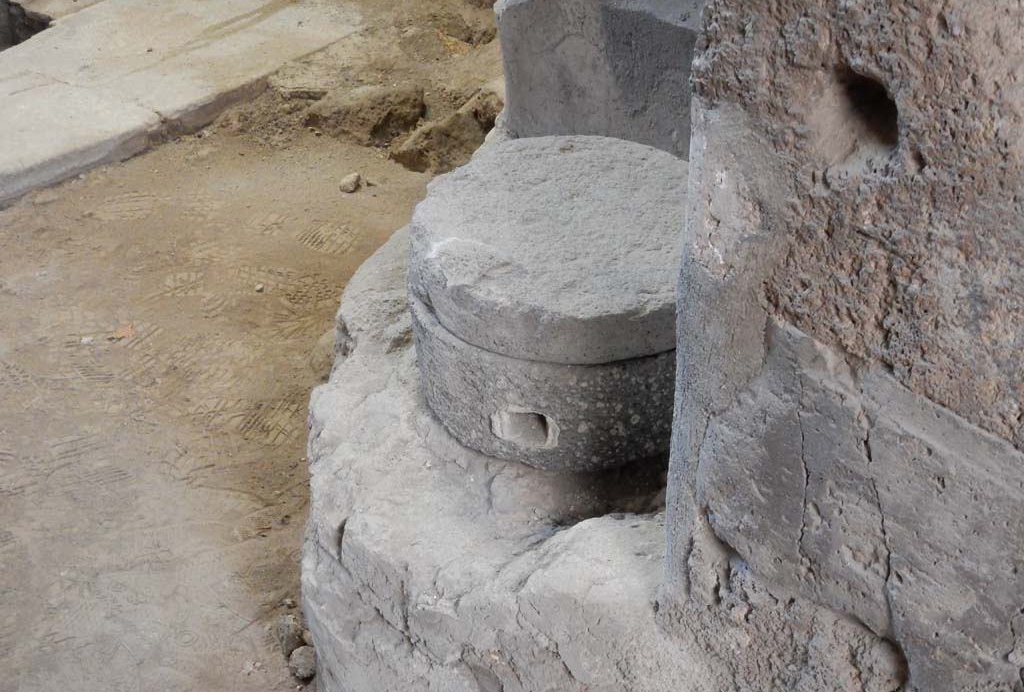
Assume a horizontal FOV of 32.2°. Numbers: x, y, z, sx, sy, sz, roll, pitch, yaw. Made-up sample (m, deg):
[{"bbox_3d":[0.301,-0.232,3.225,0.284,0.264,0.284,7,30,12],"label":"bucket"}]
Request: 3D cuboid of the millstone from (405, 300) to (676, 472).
[{"bbox_3d":[0.085,-0.040,2.417,0.441,0.161,0.441,-1,38,1],"label":"millstone"}]

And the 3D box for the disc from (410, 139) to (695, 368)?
[{"bbox_3d":[0.084,-0.134,2.352,0.430,0.069,0.430,-1,38,1],"label":"disc"}]

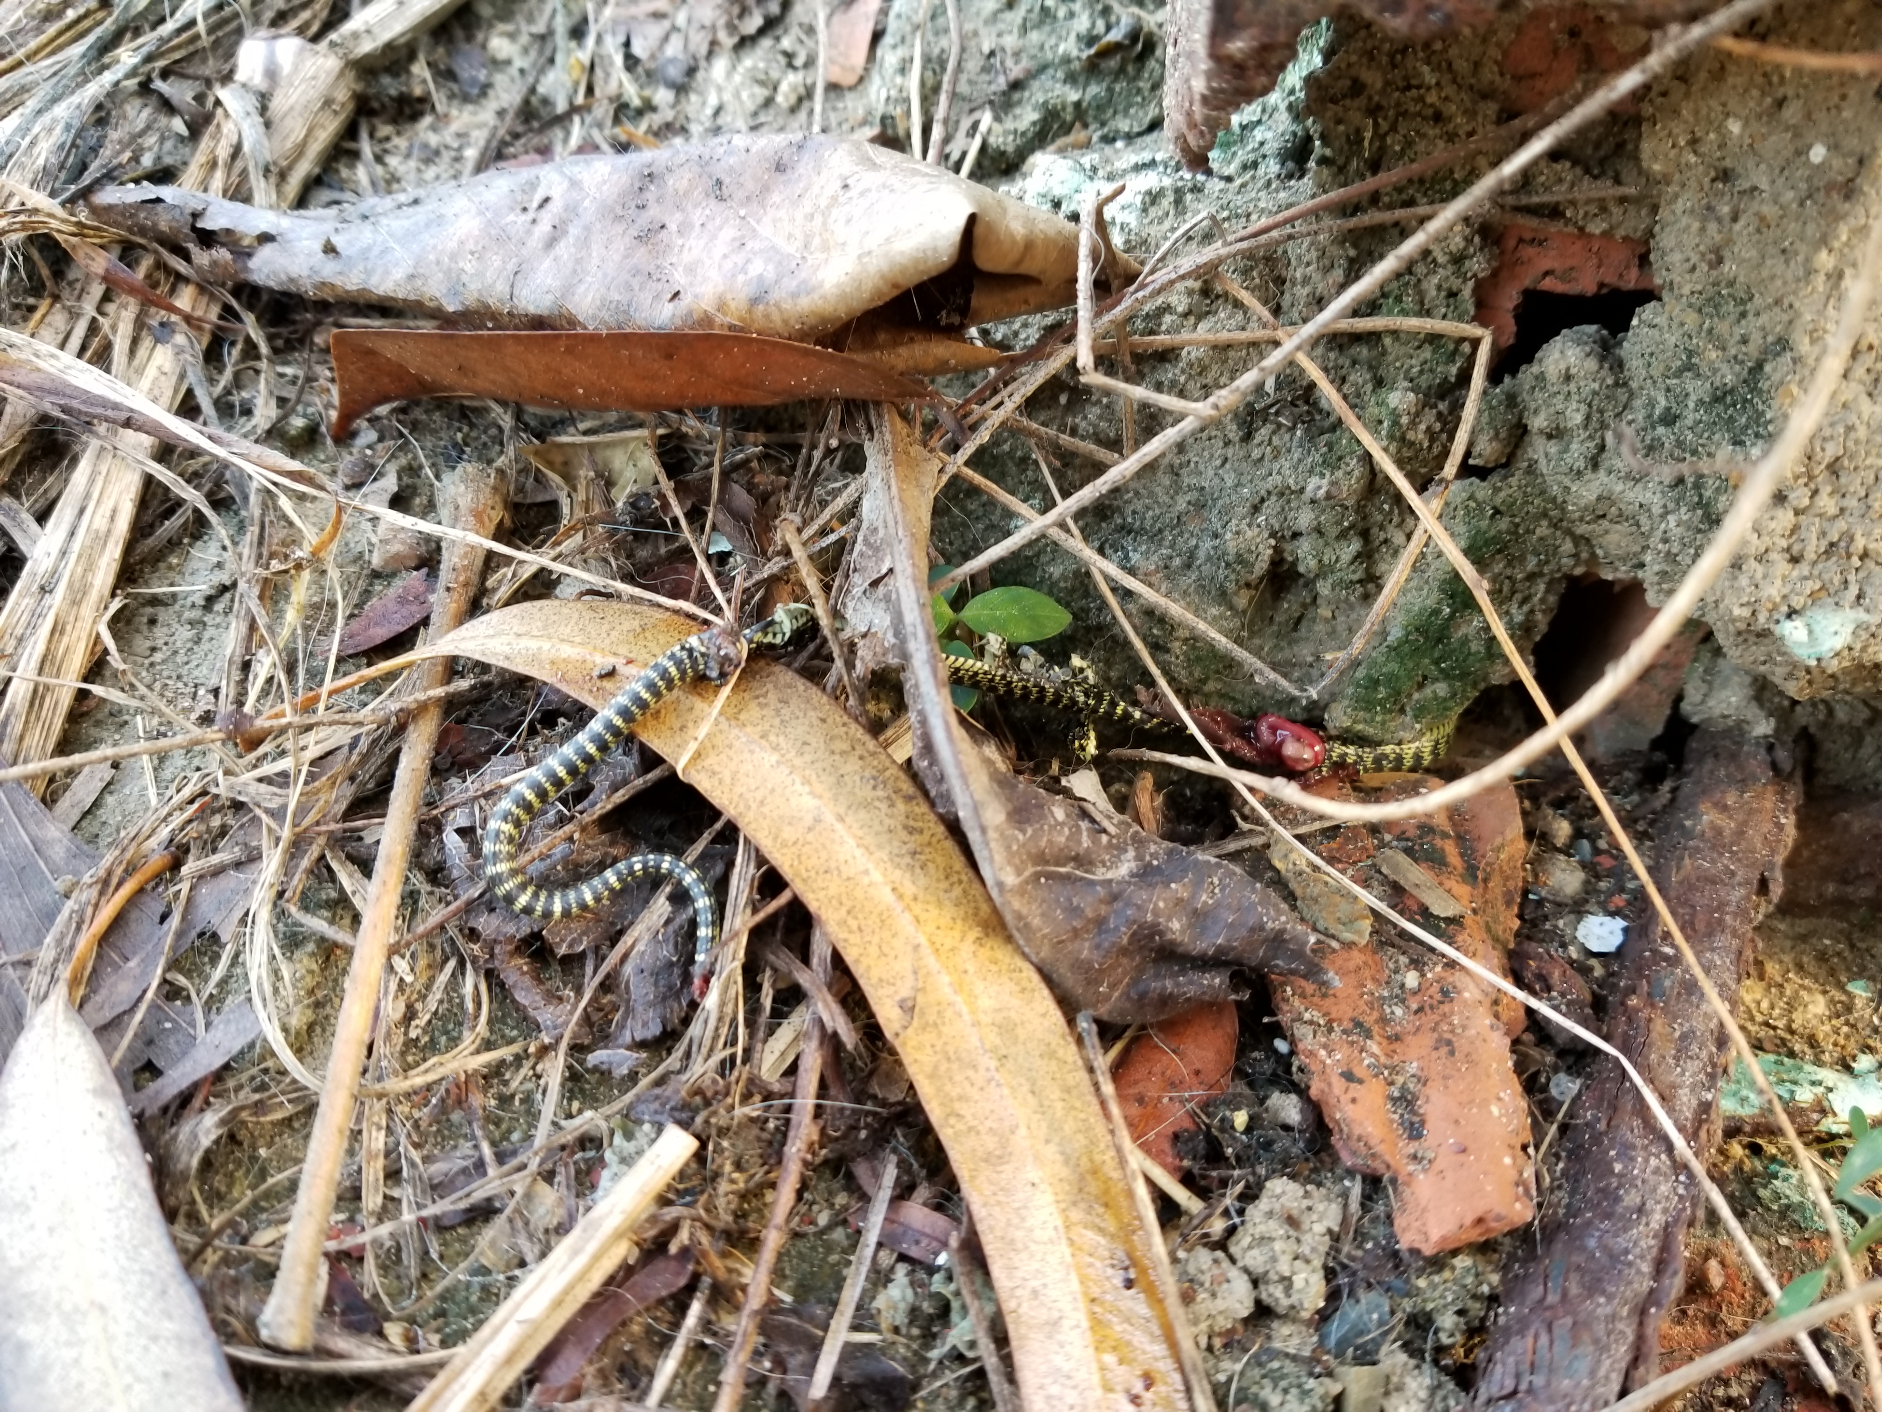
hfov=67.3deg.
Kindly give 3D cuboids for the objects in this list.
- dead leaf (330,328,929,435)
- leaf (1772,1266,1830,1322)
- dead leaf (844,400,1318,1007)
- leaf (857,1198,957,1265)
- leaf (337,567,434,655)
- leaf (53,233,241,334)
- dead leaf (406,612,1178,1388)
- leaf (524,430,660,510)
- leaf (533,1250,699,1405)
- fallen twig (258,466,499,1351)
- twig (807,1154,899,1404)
[{"bbox_3d":[-0.070,-0.074,0.330,0.140,0.022,0.015,2,65,-2],"label":"dead leaf"},{"bbox_3d":[0.155,0.105,0.255,0.011,0.005,0.005,-40,73,-19],"label":"leaf"},{"bbox_3d":[0.015,0.003,0.297,0.057,0.030,0.163,-32,71,-16],"label":"dead leaf"},{"bbox_3d":[-0.007,0.100,0.271,0.019,0.005,0.008,18,65,5],"label":"leaf"},{"bbox_3d":[-0.125,-0.020,0.320,0.013,0.005,0.026,41,70,15],"label":"leaf"},{"bbox_3d":[-0.196,-0.104,0.347,0.054,0.006,0.008,26,66,9],"label":"leaf"},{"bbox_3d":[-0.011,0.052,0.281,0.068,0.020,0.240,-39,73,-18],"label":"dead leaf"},{"bbox_3d":[-0.084,-0.058,0.339,0.033,0.008,0.018,6,65,0],"label":"leaf"},{"bbox_3d":[-0.060,0.114,0.262,0.009,0.006,0.034,42,70,15],"label":"leaf"},{"bbox_3d":[-0.113,0.030,0.292,0.011,0.011,0.186,3,65,-2],"label":"fallen twig"},{"bbox_3d":[-0.016,0.106,0.265,0.003,0.004,0.045,17,65,5],"label":"twig"}]

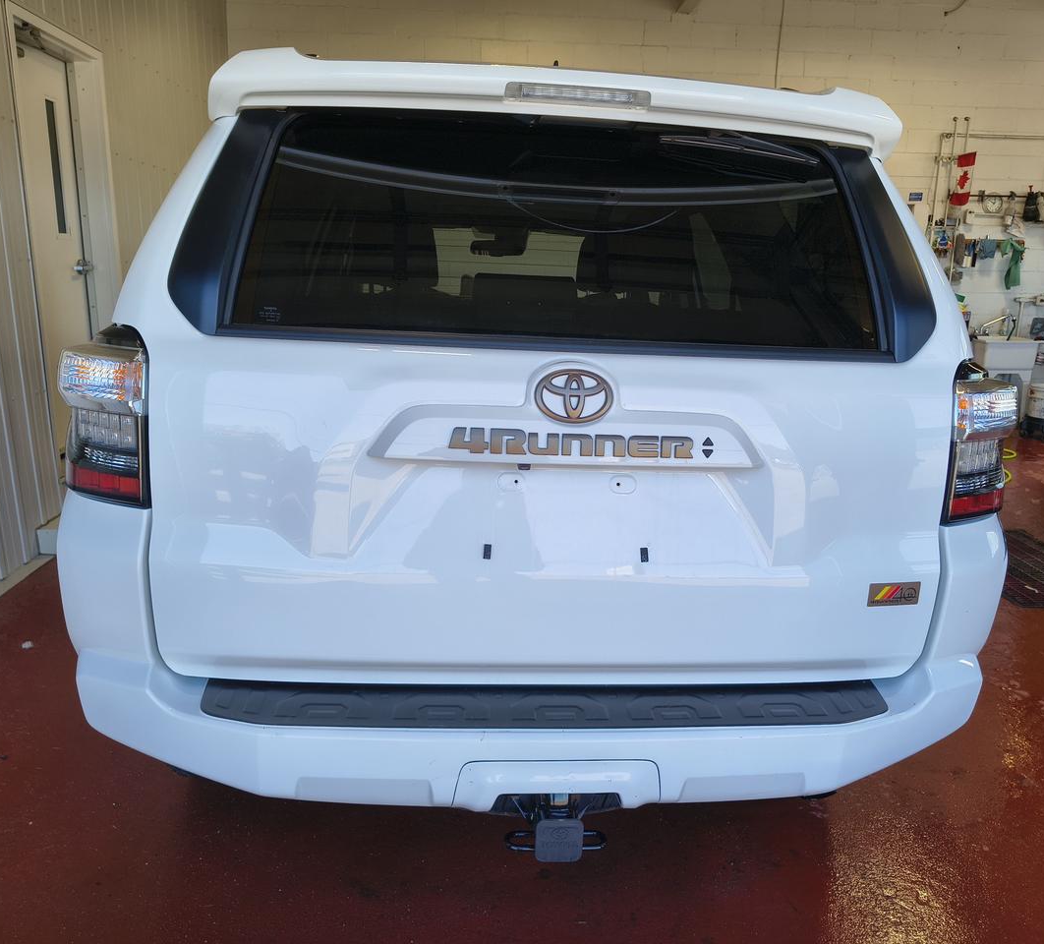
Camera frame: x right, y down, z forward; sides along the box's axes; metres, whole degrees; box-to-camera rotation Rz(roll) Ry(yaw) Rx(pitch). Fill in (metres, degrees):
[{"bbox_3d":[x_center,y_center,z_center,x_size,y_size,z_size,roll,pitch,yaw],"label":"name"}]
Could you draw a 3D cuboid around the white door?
[{"bbox_3d":[-2.463,-1.066,4.506,0.050,2.170,0.890,0,14,-3],"label":"white door"}]

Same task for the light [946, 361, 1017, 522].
[{"bbox_3d":[0.908,-0.074,1.791,0.190,0.335,0.260,1,14,-6],"label":"light"}]

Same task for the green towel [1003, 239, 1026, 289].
[{"bbox_3d":[4.512,-1.912,8.040,0.240,0.462,0.080,0,14,-3],"label":"green towel"}]

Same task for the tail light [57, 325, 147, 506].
[{"bbox_3d":[-0.754,-0.112,1.624,0.190,0.335,0.260,1,14,-6],"label":"tail light"}]

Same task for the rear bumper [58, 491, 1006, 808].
[{"bbox_3d":[0.062,0.289,1.766,1.880,0.470,0.570,1,14,-6],"label":"rear bumper"}]

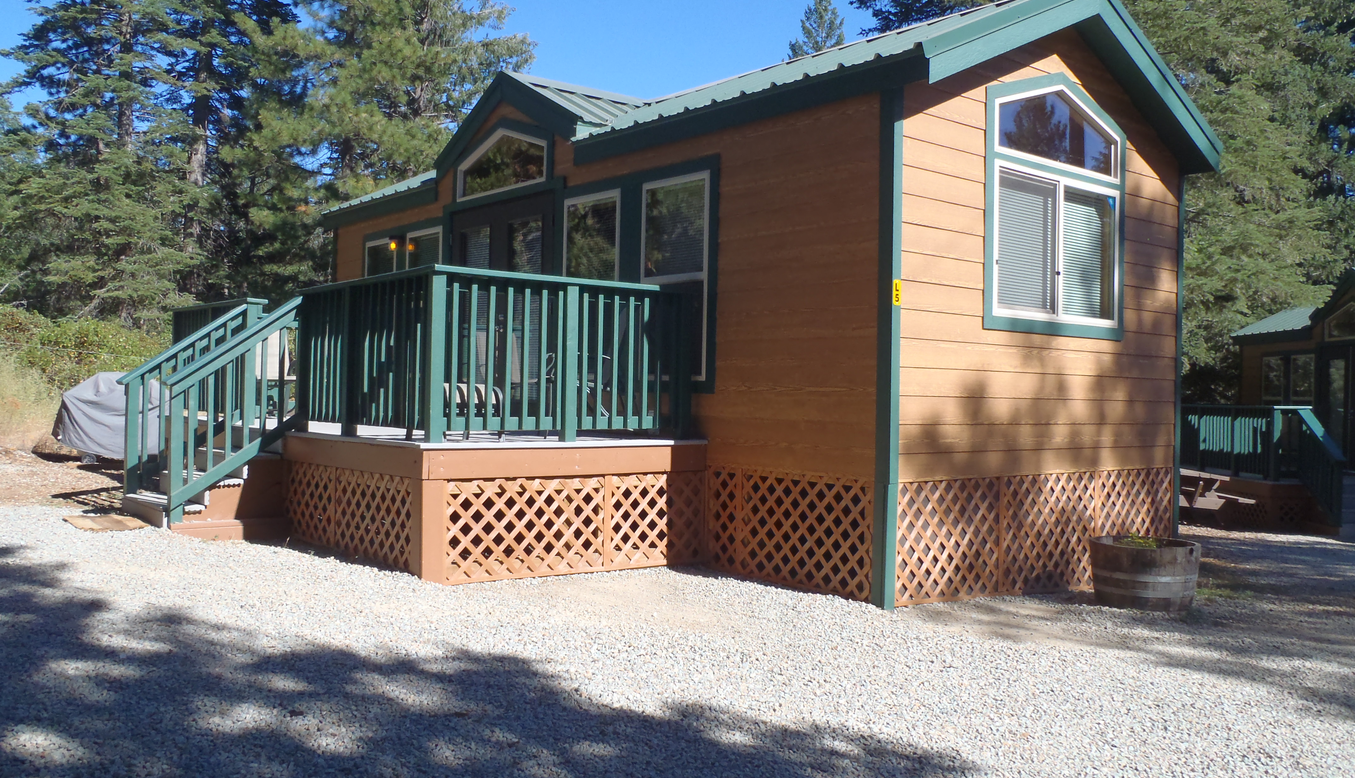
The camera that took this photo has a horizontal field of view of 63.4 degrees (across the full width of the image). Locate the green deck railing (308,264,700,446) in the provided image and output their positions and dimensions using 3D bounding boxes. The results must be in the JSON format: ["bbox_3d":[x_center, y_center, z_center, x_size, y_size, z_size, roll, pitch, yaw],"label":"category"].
[{"bbox_3d":[-1.296,-0.190,7.833,2.112,1.036,2.053,1,0,-41],"label":"green deck railing"}]

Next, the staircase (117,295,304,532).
[{"bbox_3d":[-3.440,0.126,8.041,0.931,1.643,1.162,1,0,-41],"label":"staircase"}]

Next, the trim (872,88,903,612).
[{"bbox_3d":[1.275,-0.244,6.666,0.092,3.161,0.172,1,0,-41],"label":"trim"}]

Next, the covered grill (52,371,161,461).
[{"bbox_3d":[-6.945,0.336,13.502,1.220,1.140,0.620,1,0,-41],"label":"covered grill"}]

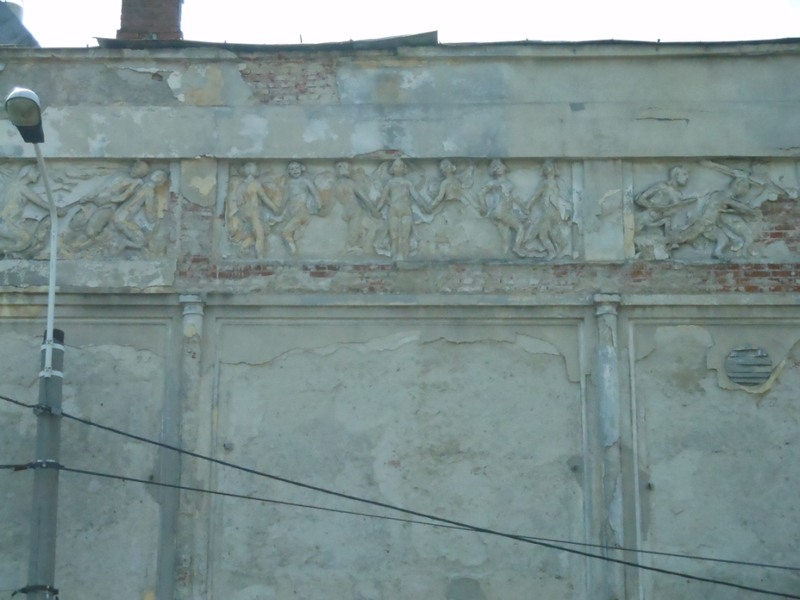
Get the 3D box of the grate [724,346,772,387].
[{"bbox_3d":[3.403,0.647,22.100,0.460,0.445,0.070,0,-25,1],"label":"grate"}]

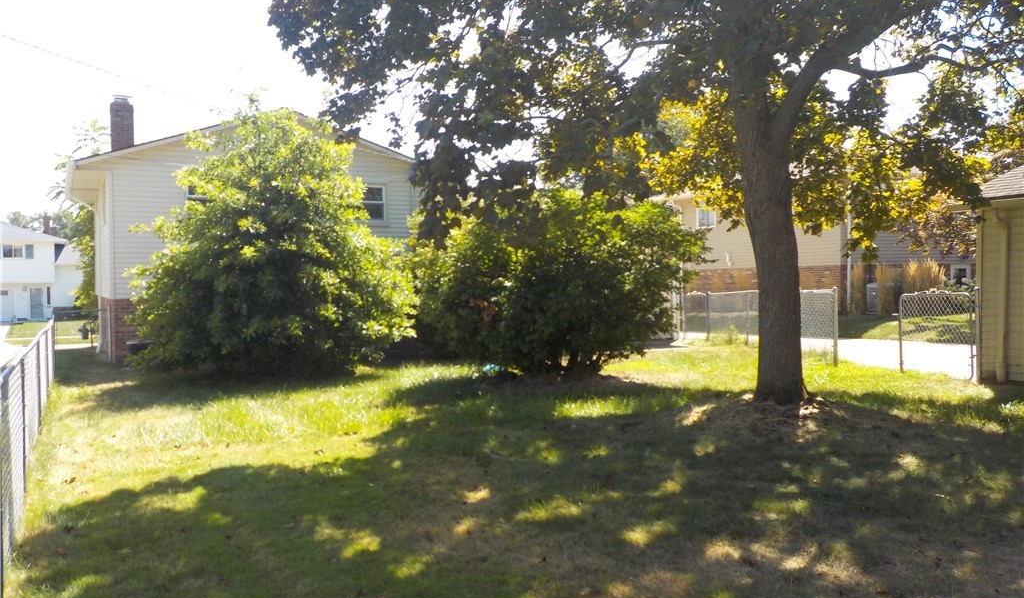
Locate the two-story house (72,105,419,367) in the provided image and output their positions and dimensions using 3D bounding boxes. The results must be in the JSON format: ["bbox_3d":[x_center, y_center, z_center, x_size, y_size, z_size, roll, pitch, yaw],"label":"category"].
[{"bbox_3d":[-6.528,-1.879,22.164,8.250,5.950,7.900,-1,2,-26],"label":"two-story house"}]

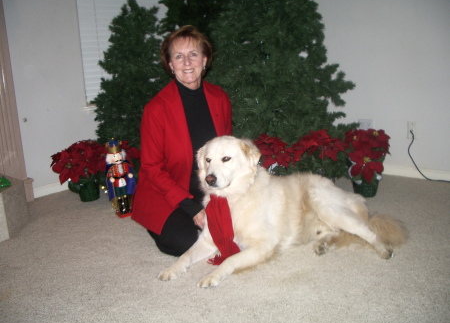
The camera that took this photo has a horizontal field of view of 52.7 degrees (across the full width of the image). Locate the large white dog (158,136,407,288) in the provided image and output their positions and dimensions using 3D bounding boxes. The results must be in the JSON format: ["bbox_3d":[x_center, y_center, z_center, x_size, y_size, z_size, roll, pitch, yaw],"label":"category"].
[{"bbox_3d":[0.268,0.136,1.867,1.070,0.510,0.570,-10,13,-31],"label":"large white dog"}]

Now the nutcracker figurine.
[{"bbox_3d":[-0.601,0.092,2.586,0.150,0.420,0.125,-9,12,-28],"label":"nutcracker figurine"}]

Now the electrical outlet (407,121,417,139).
[{"bbox_3d":[1.233,-0.204,3.000,0.072,0.117,0.012,7,14,42],"label":"electrical outlet"}]

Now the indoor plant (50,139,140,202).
[{"bbox_3d":[-0.839,0.051,2.973,0.530,0.380,0.440,-5,11,-8],"label":"indoor plant"}]

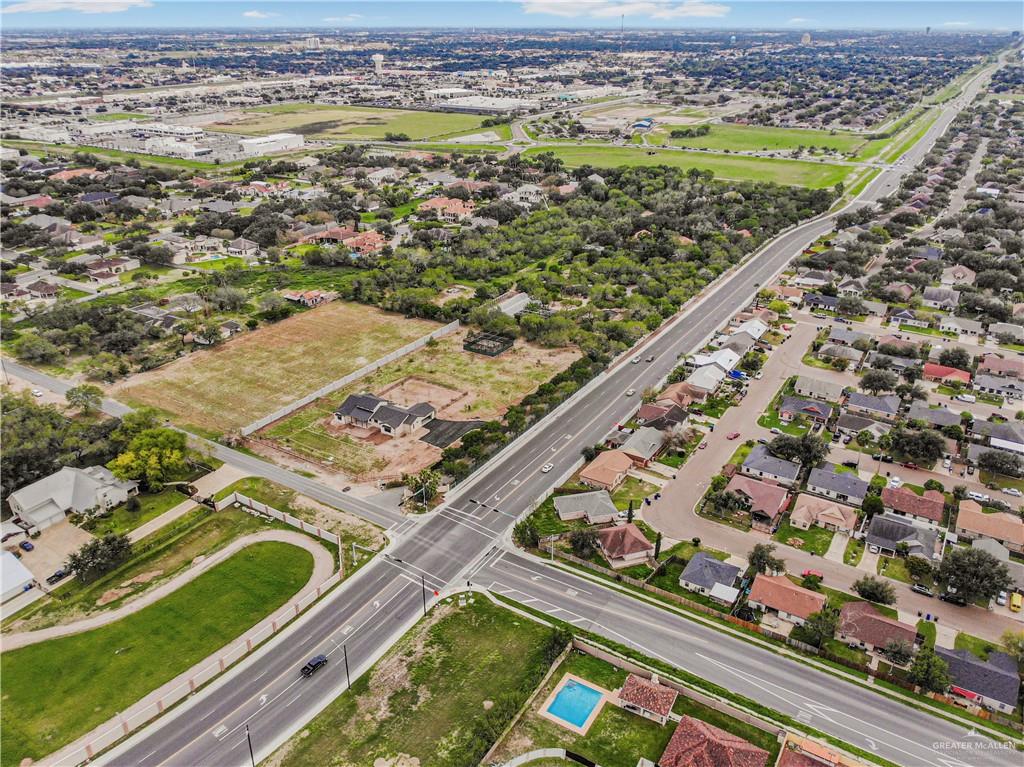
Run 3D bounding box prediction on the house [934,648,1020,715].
[{"bbox_3d":[97.274,59.854,149.005,15.600,5.000,14.700,14,30,25],"label":"house"}]

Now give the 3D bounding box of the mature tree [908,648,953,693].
[{"bbox_3d":[85.000,58.400,144.290,7.900,9.500,7.900,0,27,0],"label":"mature tree"}]

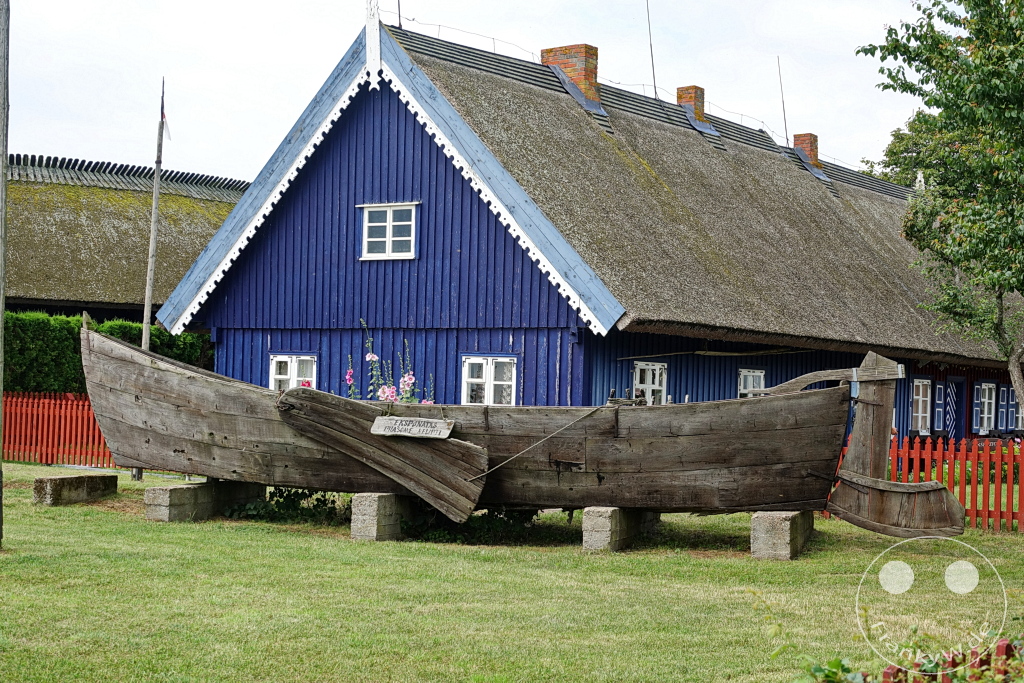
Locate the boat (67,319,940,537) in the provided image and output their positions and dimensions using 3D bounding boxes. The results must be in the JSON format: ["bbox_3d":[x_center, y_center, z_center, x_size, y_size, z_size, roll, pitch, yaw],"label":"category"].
[{"bbox_3d":[-0.387,0.864,18.046,10.400,1.950,2.400,1,-2,21],"label":"boat"}]

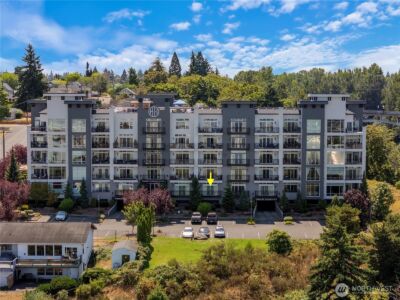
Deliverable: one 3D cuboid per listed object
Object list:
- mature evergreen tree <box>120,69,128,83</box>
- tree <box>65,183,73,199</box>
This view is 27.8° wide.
[{"bbox_3d":[-39.049,-37.234,418.369,4.300,8.760,4.300,0,6,0],"label":"mature evergreen tree"},{"bbox_3d":[-25.279,8.555,155.500,1.750,4.900,1.750,0,5,2],"label":"tree"}]

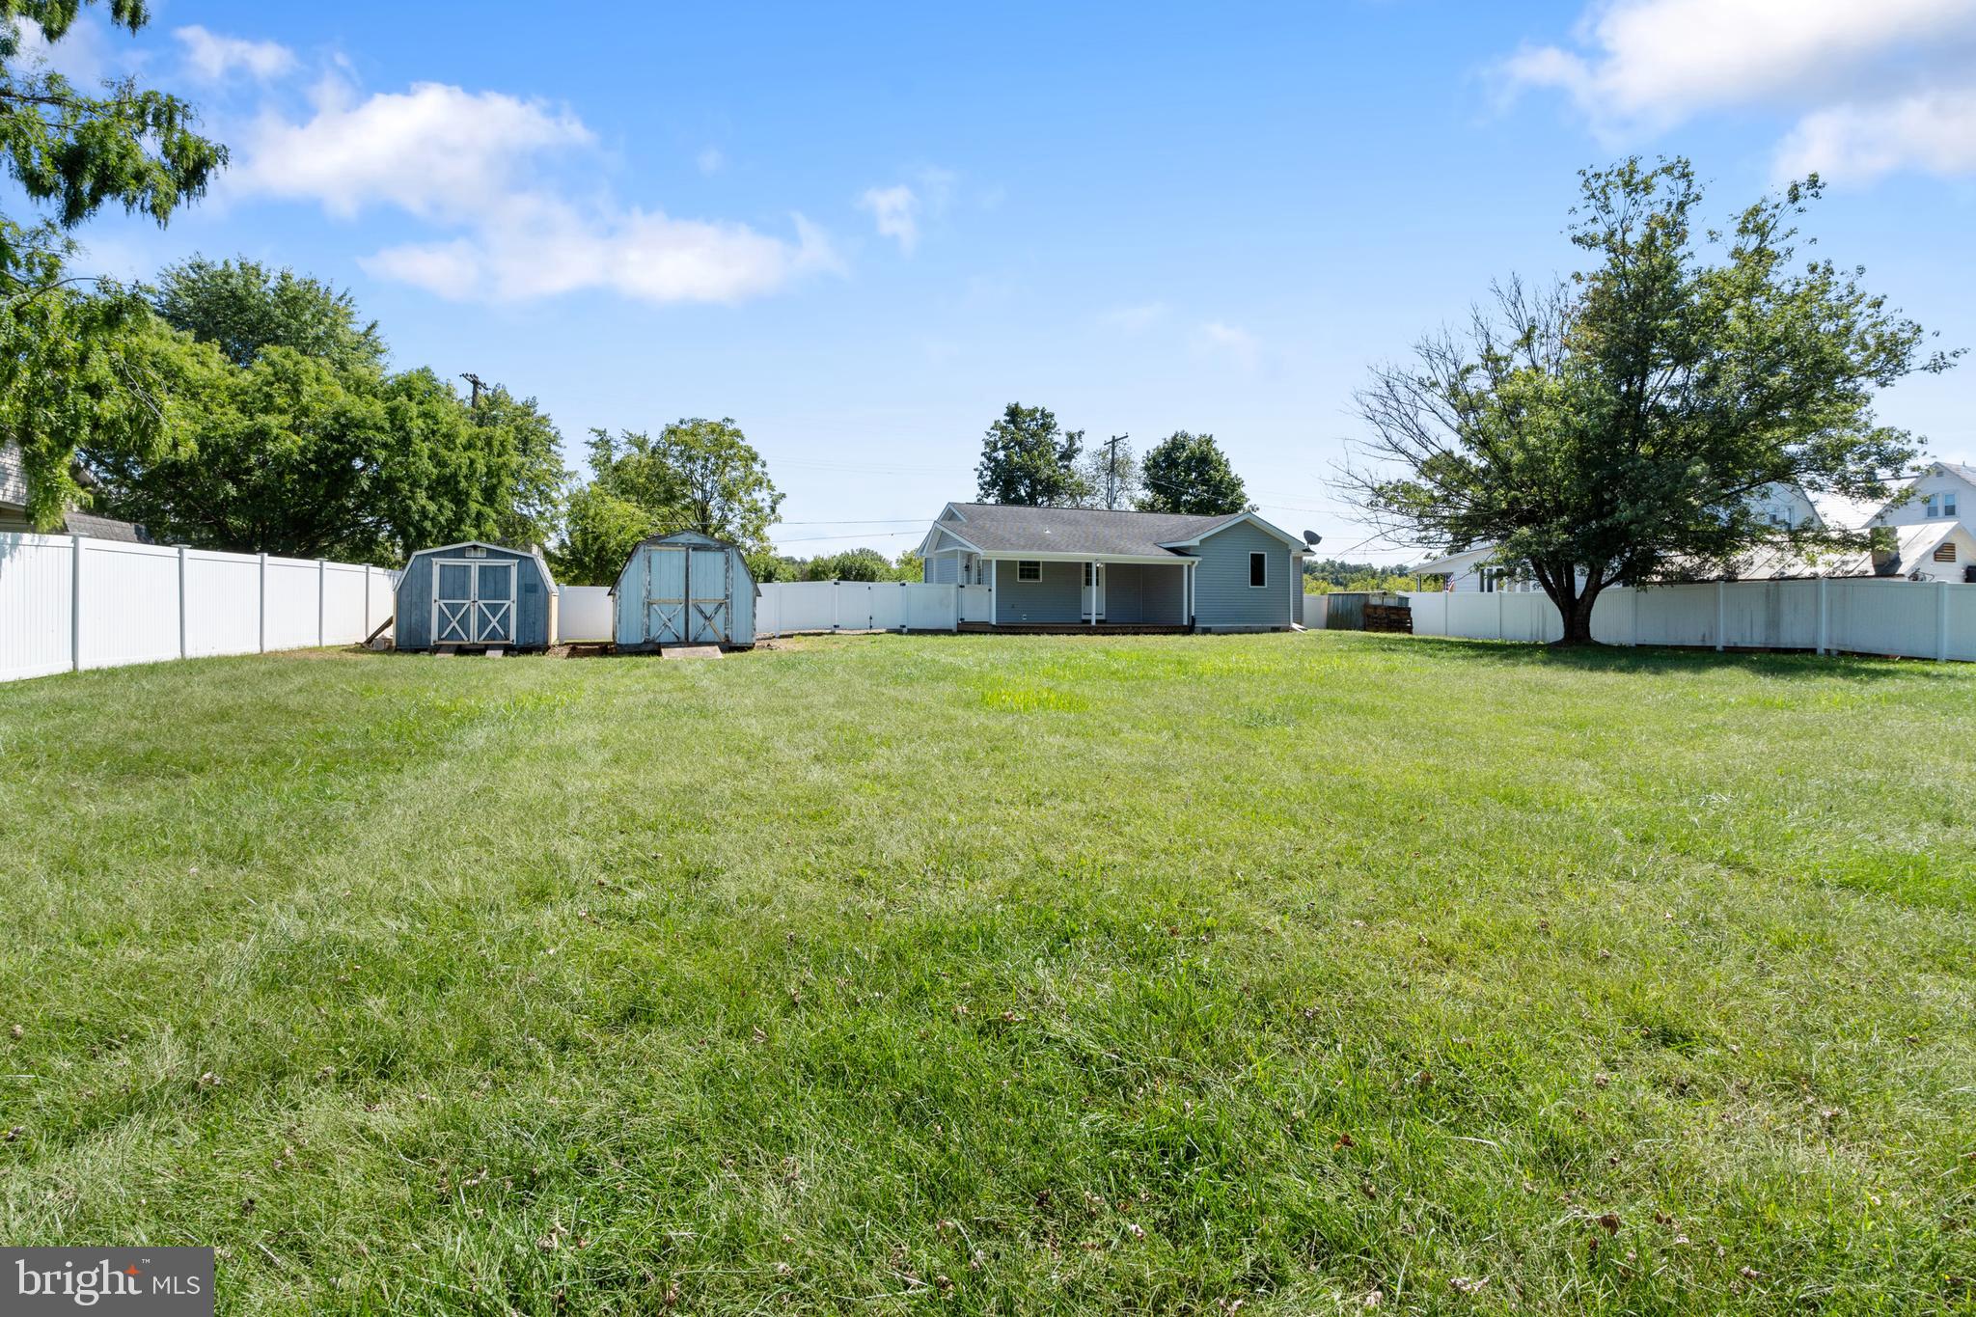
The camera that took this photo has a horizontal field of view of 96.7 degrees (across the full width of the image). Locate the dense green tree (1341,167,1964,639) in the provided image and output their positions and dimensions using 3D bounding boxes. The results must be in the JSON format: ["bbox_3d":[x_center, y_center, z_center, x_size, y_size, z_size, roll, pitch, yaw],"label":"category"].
[{"bbox_3d":[16.800,-7.050,24.000,13.800,13.400,12.800,0,0,0],"label":"dense green tree"}]

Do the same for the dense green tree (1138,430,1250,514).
[{"bbox_3d":[11.700,-7.150,50.000,7.000,11.700,6.800,0,0,0],"label":"dense green tree"}]

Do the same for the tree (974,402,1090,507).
[{"bbox_3d":[2.500,-7.950,50.000,7.200,13.300,7.000,0,0,0],"label":"tree"}]

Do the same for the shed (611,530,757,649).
[{"bbox_3d":[-7.470,-1.600,21.500,3.200,2.650,3.000,0,0,-22],"label":"shed"}]

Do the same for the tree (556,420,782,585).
[{"bbox_3d":[-13.400,-5.400,37.000,9.000,9.400,8.200,0,0,0],"label":"tree"}]

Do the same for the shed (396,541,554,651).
[{"bbox_3d":[-12.160,-1.430,21.200,3.150,2.420,2.700,0,0,-21],"label":"shed"}]

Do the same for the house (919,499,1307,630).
[{"bbox_3d":[5.150,-3.650,37.000,14.700,5.300,10.400,0,0,-17],"label":"house"}]

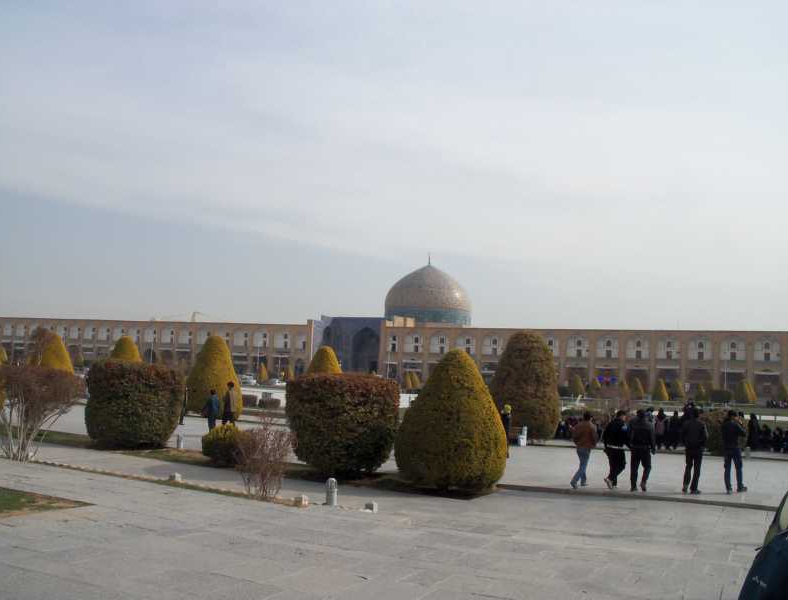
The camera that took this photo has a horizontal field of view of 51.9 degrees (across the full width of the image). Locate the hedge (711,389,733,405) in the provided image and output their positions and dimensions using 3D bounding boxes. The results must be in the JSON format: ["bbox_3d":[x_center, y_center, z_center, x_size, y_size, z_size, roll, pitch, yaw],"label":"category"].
[{"bbox_3d":[40.487,12.199,100.000,2.700,2.000,2.700,0,-6,22],"label":"hedge"}]

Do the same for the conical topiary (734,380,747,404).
[{"bbox_3d":[49.404,13.151,115.000,2.000,3.350,2.000,3,-5,0],"label":"conical topiary"}]

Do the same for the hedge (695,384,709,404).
[{"bbox_3d":[43.717,13.435,115.000,2.000,2.900,2.000,3,-5,0],"label":"hedge"}]

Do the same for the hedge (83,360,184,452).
[{"bbox_3d":[-7.343,2.960,22.800,2.720,2.370,2.600,3,-5,0],"label":"hedge"}]

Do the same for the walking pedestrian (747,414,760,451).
[{"bbox_3d":[14.755,5.426,33.200,0.520,1.520,0.380,2,-5,11],"label":"walking pedestrian"}]

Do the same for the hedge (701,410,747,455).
[{"bbox_3d":[11.487,4.600,28.200,1.600,1.450,1.600,0,-6,22],"label":"hedge"}]

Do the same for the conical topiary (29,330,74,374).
[{"bbox_3d":[-17.309,3.472,41.000,2.600,3.650,2.600,5,-6,-23],"label":"conical topiary"}]

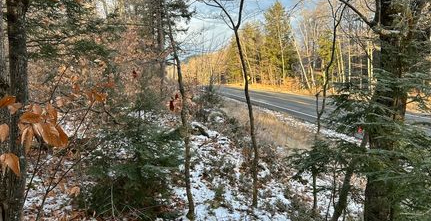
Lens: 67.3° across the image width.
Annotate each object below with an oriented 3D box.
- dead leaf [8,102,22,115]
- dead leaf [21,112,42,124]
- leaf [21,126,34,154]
[{"bbox_3d":[-0.667,-0.007,1.080,0.047,0.047,0.030,0,6,0],"label":"dead leaf"},{"bbox_3d":[-0.580,0.022,1.020,0.069,0.038,0.040,0,6,0],"label":"dead leaf"},{"bbox_3d":[-0.593,0.091,1.020,0.044,0.088,0.035,0,6,0],"label":"leaf"}]

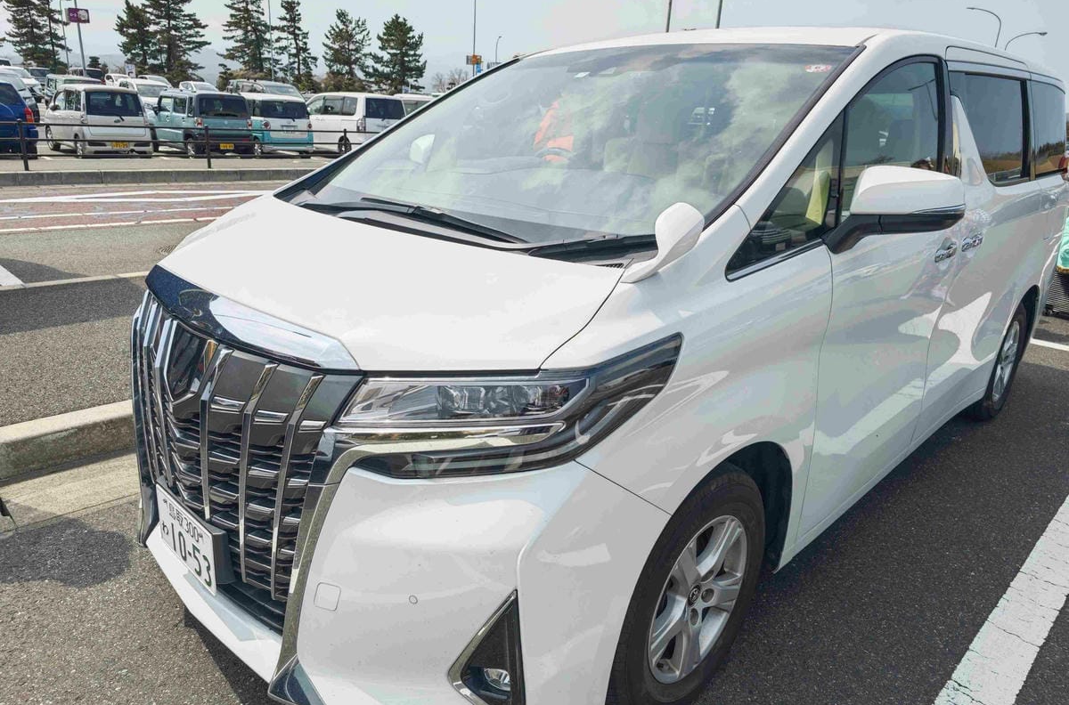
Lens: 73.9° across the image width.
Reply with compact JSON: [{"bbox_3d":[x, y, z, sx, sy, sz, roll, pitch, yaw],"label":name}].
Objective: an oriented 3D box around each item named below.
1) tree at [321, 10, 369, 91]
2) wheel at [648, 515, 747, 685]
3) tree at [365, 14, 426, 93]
[{"bbox_3d":[-17.658,-27.128,66.635,4.206,9.271,4.206,-2,19,-14],"label":"tree"},{"bbox_3d":[0.346,0.591,1.817,0.180,0.440,0.440,19,24,41],"label":"wheel"},{"bbox_3d":[-13.546,-27.907,69.470,5.809,9.403,5.809,0,19,-11],"label":"tree"}]

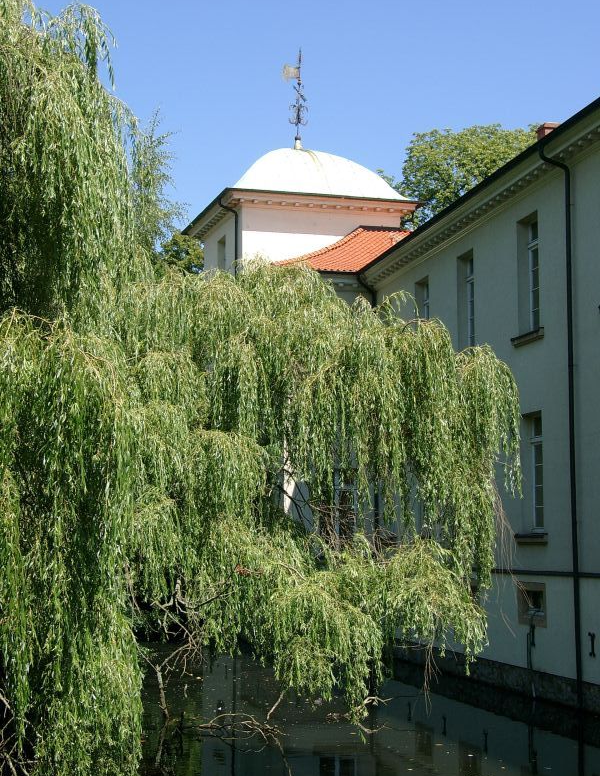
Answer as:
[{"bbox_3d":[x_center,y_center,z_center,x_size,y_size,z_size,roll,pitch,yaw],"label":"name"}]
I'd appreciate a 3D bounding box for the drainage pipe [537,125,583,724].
[{"bbox_3d":[5.278,0.553,28.117,0.672,11.664,0.120,1,-7,-14],"label":"drainage pipe"}]

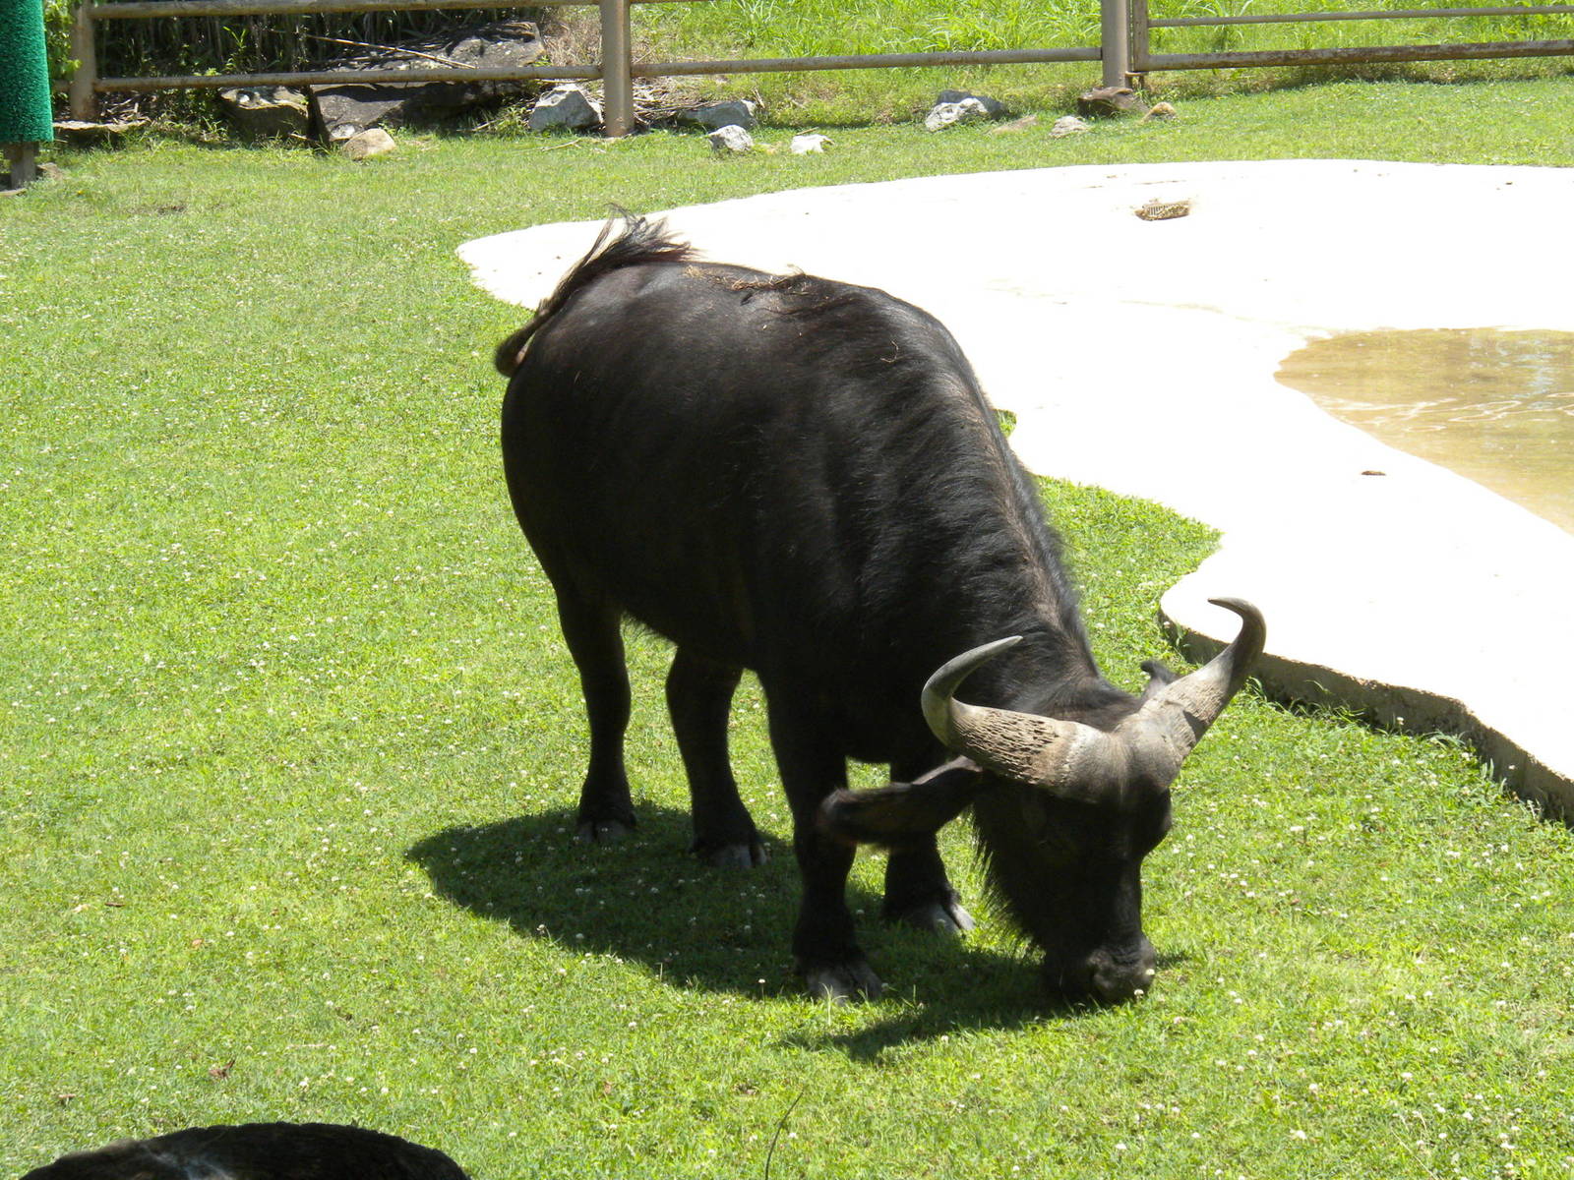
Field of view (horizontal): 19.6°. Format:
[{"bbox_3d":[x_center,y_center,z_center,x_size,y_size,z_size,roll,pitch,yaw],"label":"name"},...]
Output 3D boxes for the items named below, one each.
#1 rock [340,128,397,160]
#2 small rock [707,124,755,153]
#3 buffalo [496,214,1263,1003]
[{"bbox_3d":[-2.060,-2.196,22.400,0.280,0.160,0.220,0,12,0],"label":"rock"},{"bbox_3d":[-0.278,-2.246,22.600,0.230,0.150,0.190,0,12,0],"label":"small rock"},{"bbox_3d":[0.084,-0.010,10.002,0.900,1.450,2.100,-8,15,-31],"label":"buffalo"}]

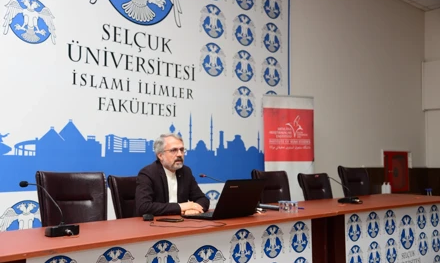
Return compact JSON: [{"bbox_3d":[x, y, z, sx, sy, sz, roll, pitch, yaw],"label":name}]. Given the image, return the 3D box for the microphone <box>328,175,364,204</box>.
[{"bbox_3d":[1.054,0.518,4.964,0.495,0.238,0.125,-3,-5,43],"label":"microphone"}]

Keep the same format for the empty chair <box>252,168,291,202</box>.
[{"bbox_3d":[0.655,0.880,5.080,0.580,1.040,0.620,4,-5,-45],"label":"empty chair"}]

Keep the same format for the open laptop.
[{"bbox_3d":[0.034,0.428,3.532,0.380,0.242,0.380,-3,-5,43],"label":"open laptop"}]

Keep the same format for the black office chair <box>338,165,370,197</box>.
[{"bbox_3d":[1.683,0.928,6.136,0.580,1.075,0.620,3,-5,-40],"label":"black office chair"}]

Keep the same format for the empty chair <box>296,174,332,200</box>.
[{"bbox_3d":[1.187,0.940,5.720,0.620,1.000,0.580,-3,-5,44],"label":"empty chair"}]

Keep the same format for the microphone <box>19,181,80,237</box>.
[{"bbox_3d":[-0.887,0.379,2.760,0.485,0.245,0.125,-3,-5,42],"label":"microphone"}]

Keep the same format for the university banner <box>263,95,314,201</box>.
[{"bbox_3d":[1.022,0.532,8.116,0.860,2.110,0.180,1,-4,-19],"label":"university banner"}]

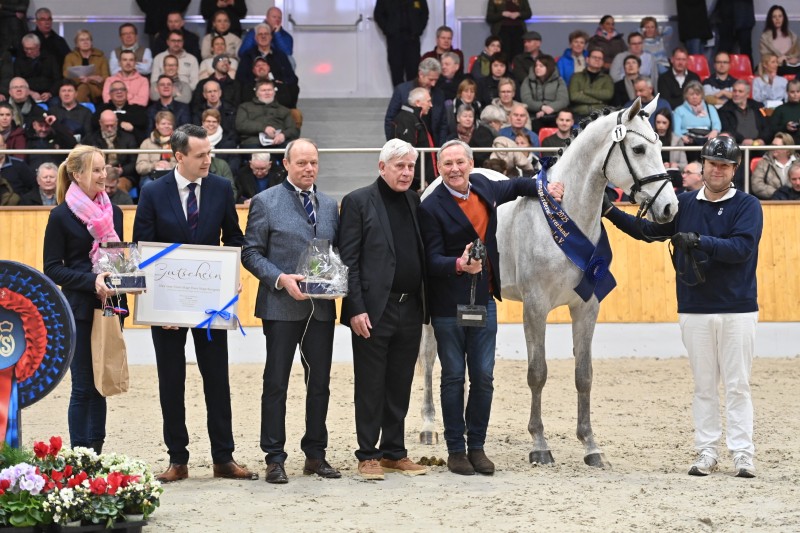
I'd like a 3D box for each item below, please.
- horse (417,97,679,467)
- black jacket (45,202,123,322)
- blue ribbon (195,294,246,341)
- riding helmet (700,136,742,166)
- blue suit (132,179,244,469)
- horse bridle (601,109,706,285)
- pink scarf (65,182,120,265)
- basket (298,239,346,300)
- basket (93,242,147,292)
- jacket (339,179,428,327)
[{"bbox_3d":[0.740,0.085,12.050,0.660,2.000,2.280,-1,1,-30],"label":"horse"},{"bbox_3d":[-1.679,-0.027,11.230,0.430,0.640,0.340,-1,1,-34],"label":"black jacket"},{"bbox_3d":[-0.924,0.262,10.860,0.260,0.235,0.060,3,1,-3],"label":"blue ribbon"},{"bbox_3d":[1.706,-0.613,11.200,0.220,0.165,0.270,0,1,9],"label":"riding helmet"},{"bbox_3d":[-1.105,0.272,11.030,0.580,1.550,0.380,0,1,-6],"label":"blue suit"},{"bbox_3d":[1.357,-0.375,11.300,0.520,0.930,0.280,1,1,30],"label":"horse bridle"},{"bbox_3d":[-1.625,-0.227,11.150,0.260,0.430,0.250,-1,1,-34],"label":"pink scarf"},{"bbox_3d":[-0.395,0.010,10.750,0.260,0.300,0.210,0,1,-9],"label":"basket"},{"bbox_3d":[-1.454,0.000,10.980,0.260,0.270,0.200,0,1,-14],"label":"basket"},{"bbox_3d":[-0.077,-0.079,11.150,0.500,0.790,0.310,0,1,-22],"label":"jacket"}]

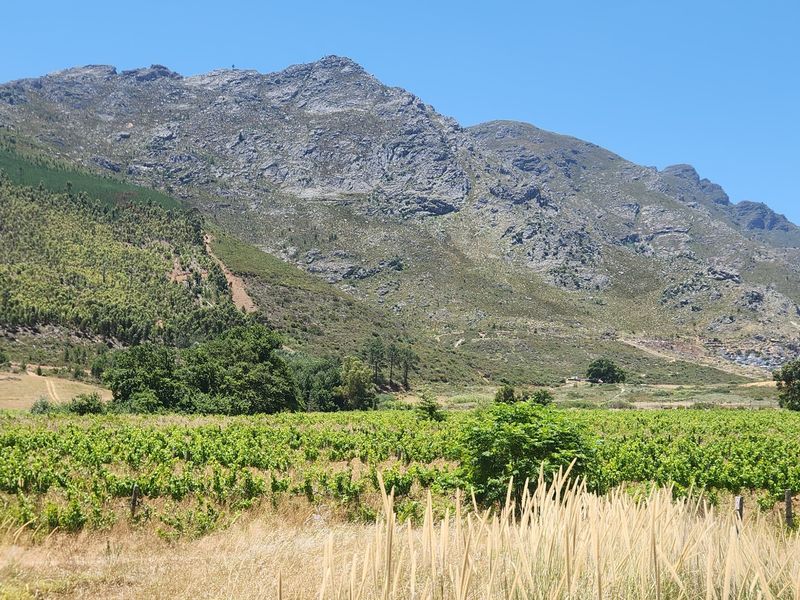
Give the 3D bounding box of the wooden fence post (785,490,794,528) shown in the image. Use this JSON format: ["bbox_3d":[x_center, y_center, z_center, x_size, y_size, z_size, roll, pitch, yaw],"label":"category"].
[{"bbox_3d":[8.055,4.346,11.000,0.125,0.820,0.125,0,-11,0],"label":"wooden fence post"}]

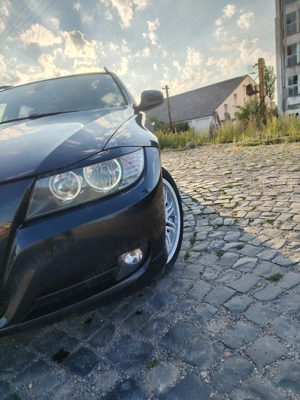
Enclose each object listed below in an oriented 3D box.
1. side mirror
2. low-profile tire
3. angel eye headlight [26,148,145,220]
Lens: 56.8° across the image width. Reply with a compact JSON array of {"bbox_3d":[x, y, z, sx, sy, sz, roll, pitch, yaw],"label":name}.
[{"bbox_3d":[0.015,-0.803,2.250,0.235,0.160,0.140,-9,16,0],"label":"side mirror"},{"bbox_3d":[-0.004,0.126,1.631,0.225,0.635,0.635,-1,17,26],"label":"low-profile tire"},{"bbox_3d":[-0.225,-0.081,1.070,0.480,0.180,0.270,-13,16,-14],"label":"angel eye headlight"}]

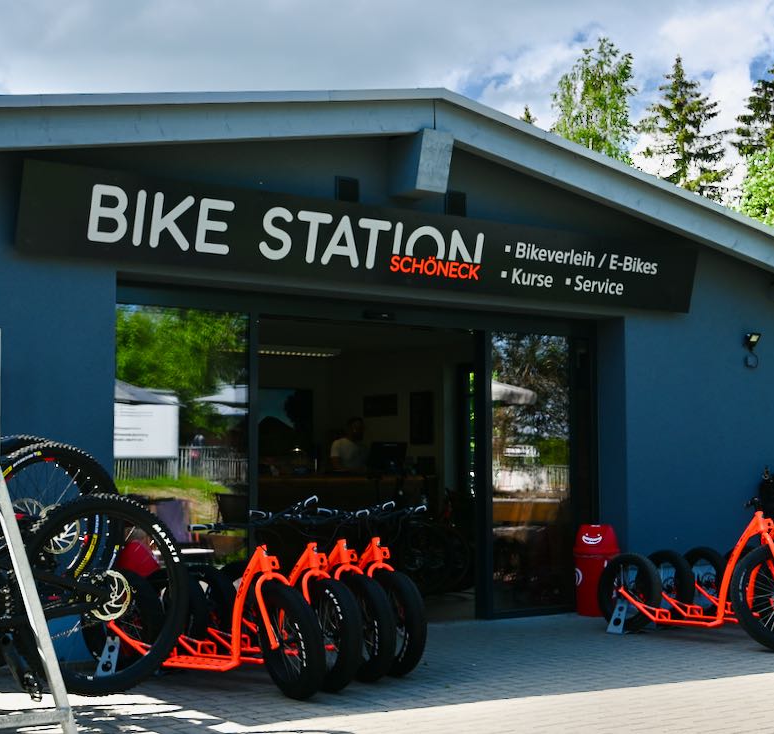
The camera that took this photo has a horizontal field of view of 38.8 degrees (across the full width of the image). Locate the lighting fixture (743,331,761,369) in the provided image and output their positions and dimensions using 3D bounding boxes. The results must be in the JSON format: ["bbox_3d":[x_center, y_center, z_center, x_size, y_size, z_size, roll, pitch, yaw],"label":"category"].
[{"bbox_3d":[3.401,-0.168,10.235,0.140,0.330,0.130,3,-6,-31],"label":"lighting fixture"}]

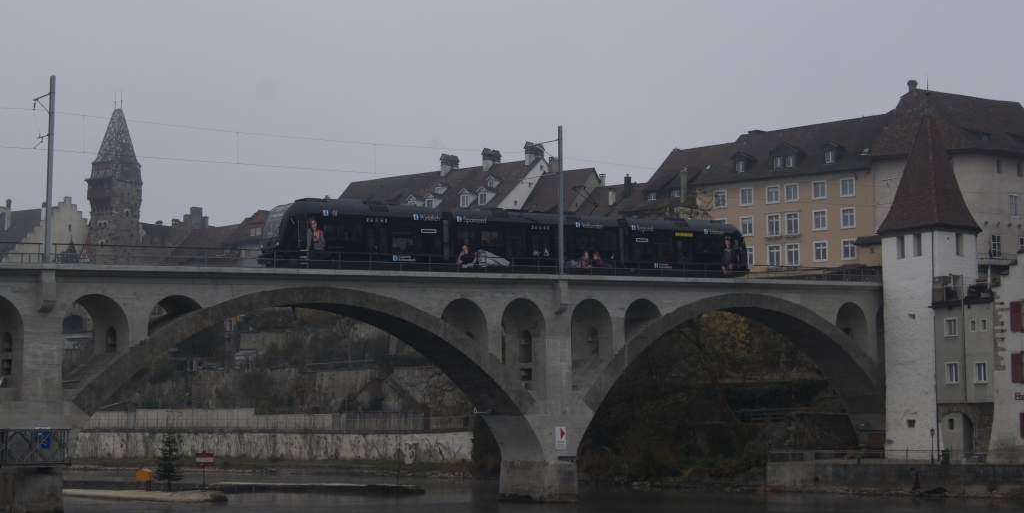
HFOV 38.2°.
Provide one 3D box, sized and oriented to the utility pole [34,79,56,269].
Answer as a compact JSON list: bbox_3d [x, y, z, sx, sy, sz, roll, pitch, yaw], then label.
[{"bbox_3d":[-22.908,-4.088,72.068,0.350,9.148,2.400,4,-7,-37],"label":"utility pole"}]

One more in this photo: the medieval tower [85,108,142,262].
[{"bbox_3d":[-71.777,-11.155,266.850,6.600,31.576,6.600,-3,-6,27],"label":"medieval tower"}]

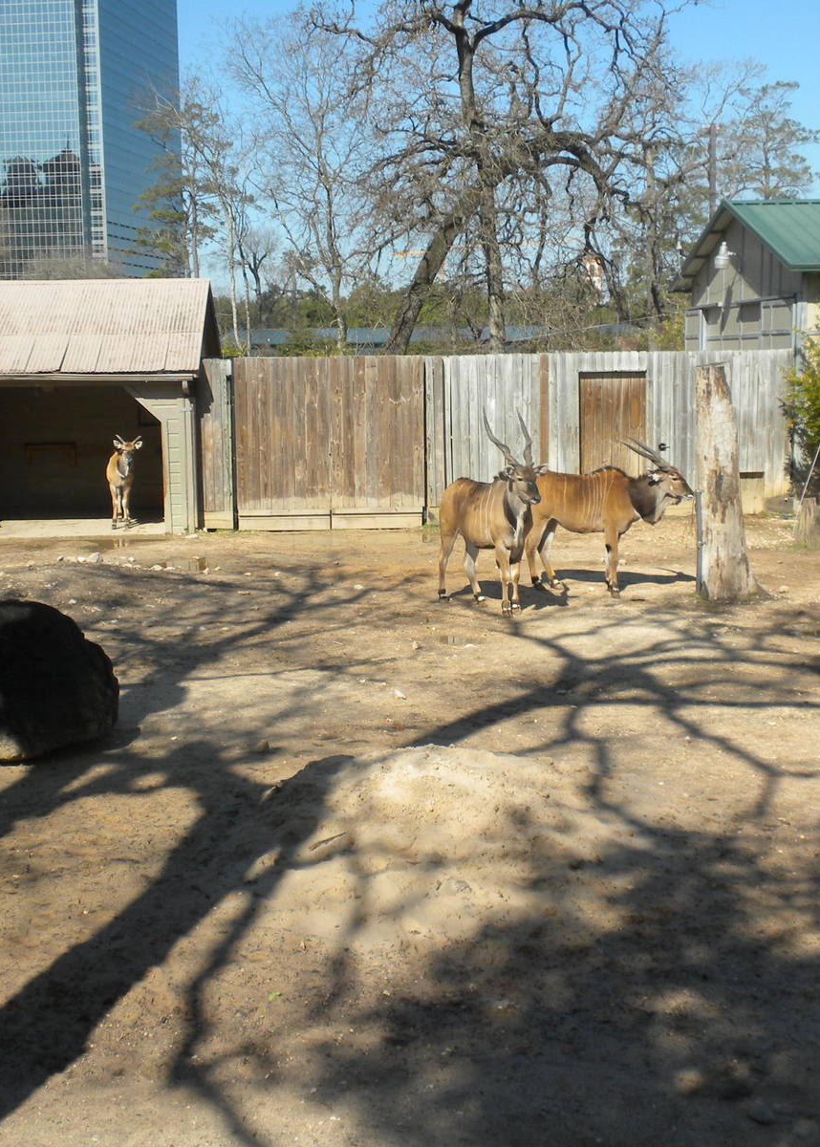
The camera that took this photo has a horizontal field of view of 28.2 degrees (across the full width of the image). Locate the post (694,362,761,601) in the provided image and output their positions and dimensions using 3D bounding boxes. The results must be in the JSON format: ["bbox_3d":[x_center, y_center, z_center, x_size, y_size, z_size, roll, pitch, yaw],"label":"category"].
[{"bbox_3d":[3.625,-1.029,18.609,0.700,2.620,0.580,1,8,11],"label":"post"}]

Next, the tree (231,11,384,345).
[{"bbox_3d":[-2.893,-9.166,45.107,4.540,12.120,4.540,-1,7,-3],"label":"tree"}]

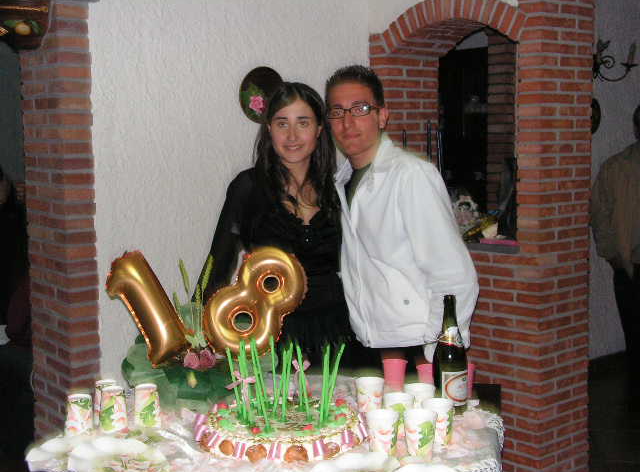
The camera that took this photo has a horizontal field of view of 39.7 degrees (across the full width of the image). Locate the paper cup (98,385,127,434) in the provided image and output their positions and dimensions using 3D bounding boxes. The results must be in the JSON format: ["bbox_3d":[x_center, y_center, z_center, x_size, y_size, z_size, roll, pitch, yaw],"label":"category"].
[{"bbox_3d":[-0.513,0.429,2.200,0.071,0.098,0.071,-1,7,0],"label":"paper cup"}]

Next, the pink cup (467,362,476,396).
[{"bbox_3d":[0.390,0.394,2.408,0.069,0.082,0.069,-1,7,0],"label":"pink cup"}]

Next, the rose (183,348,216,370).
[{"bbox_3d":[-0.320,0.328,2.360,0.092,0.058,0.065,-1,7,0],"label":"rose"}]

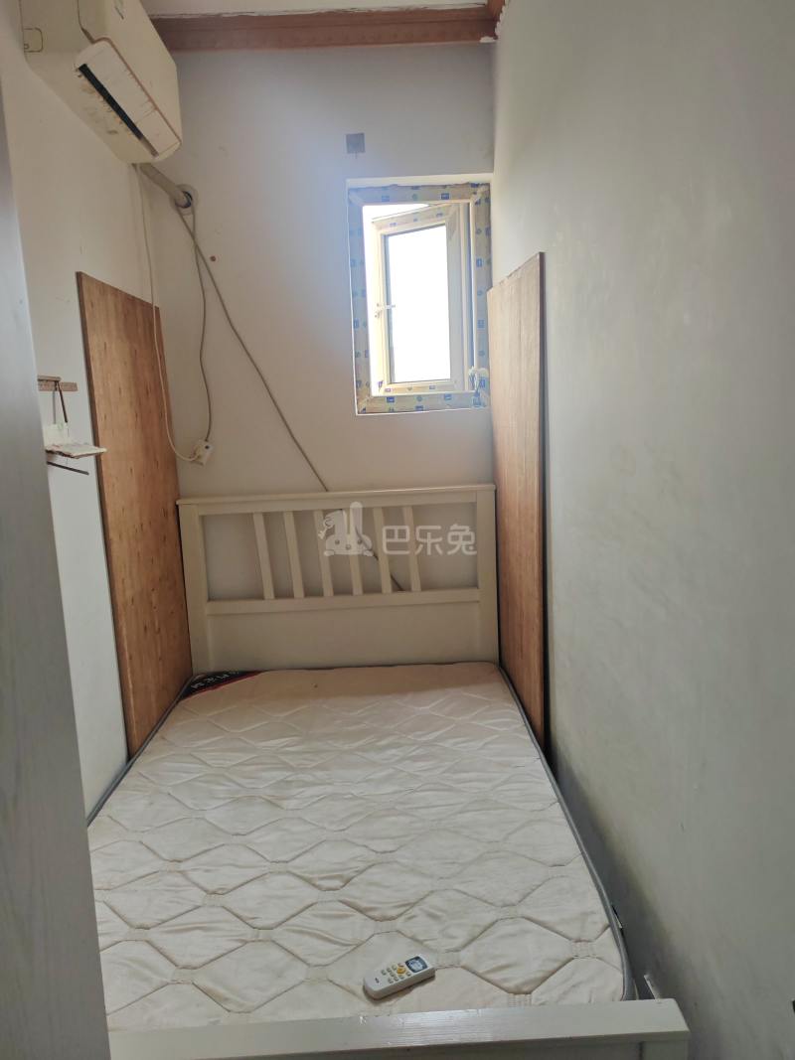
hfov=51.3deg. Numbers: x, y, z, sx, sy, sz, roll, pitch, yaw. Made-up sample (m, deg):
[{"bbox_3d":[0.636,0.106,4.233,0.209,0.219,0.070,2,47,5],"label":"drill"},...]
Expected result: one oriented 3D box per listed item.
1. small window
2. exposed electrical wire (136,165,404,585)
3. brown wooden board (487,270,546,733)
[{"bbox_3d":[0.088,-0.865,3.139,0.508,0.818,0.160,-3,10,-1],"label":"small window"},{"bbox_3d":[-0.463,-0.545,3.117,0.910,1.610,0.110,-2,9,-1],"label":"exposed electrical wire"},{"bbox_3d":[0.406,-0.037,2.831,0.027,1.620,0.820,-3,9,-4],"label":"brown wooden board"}]

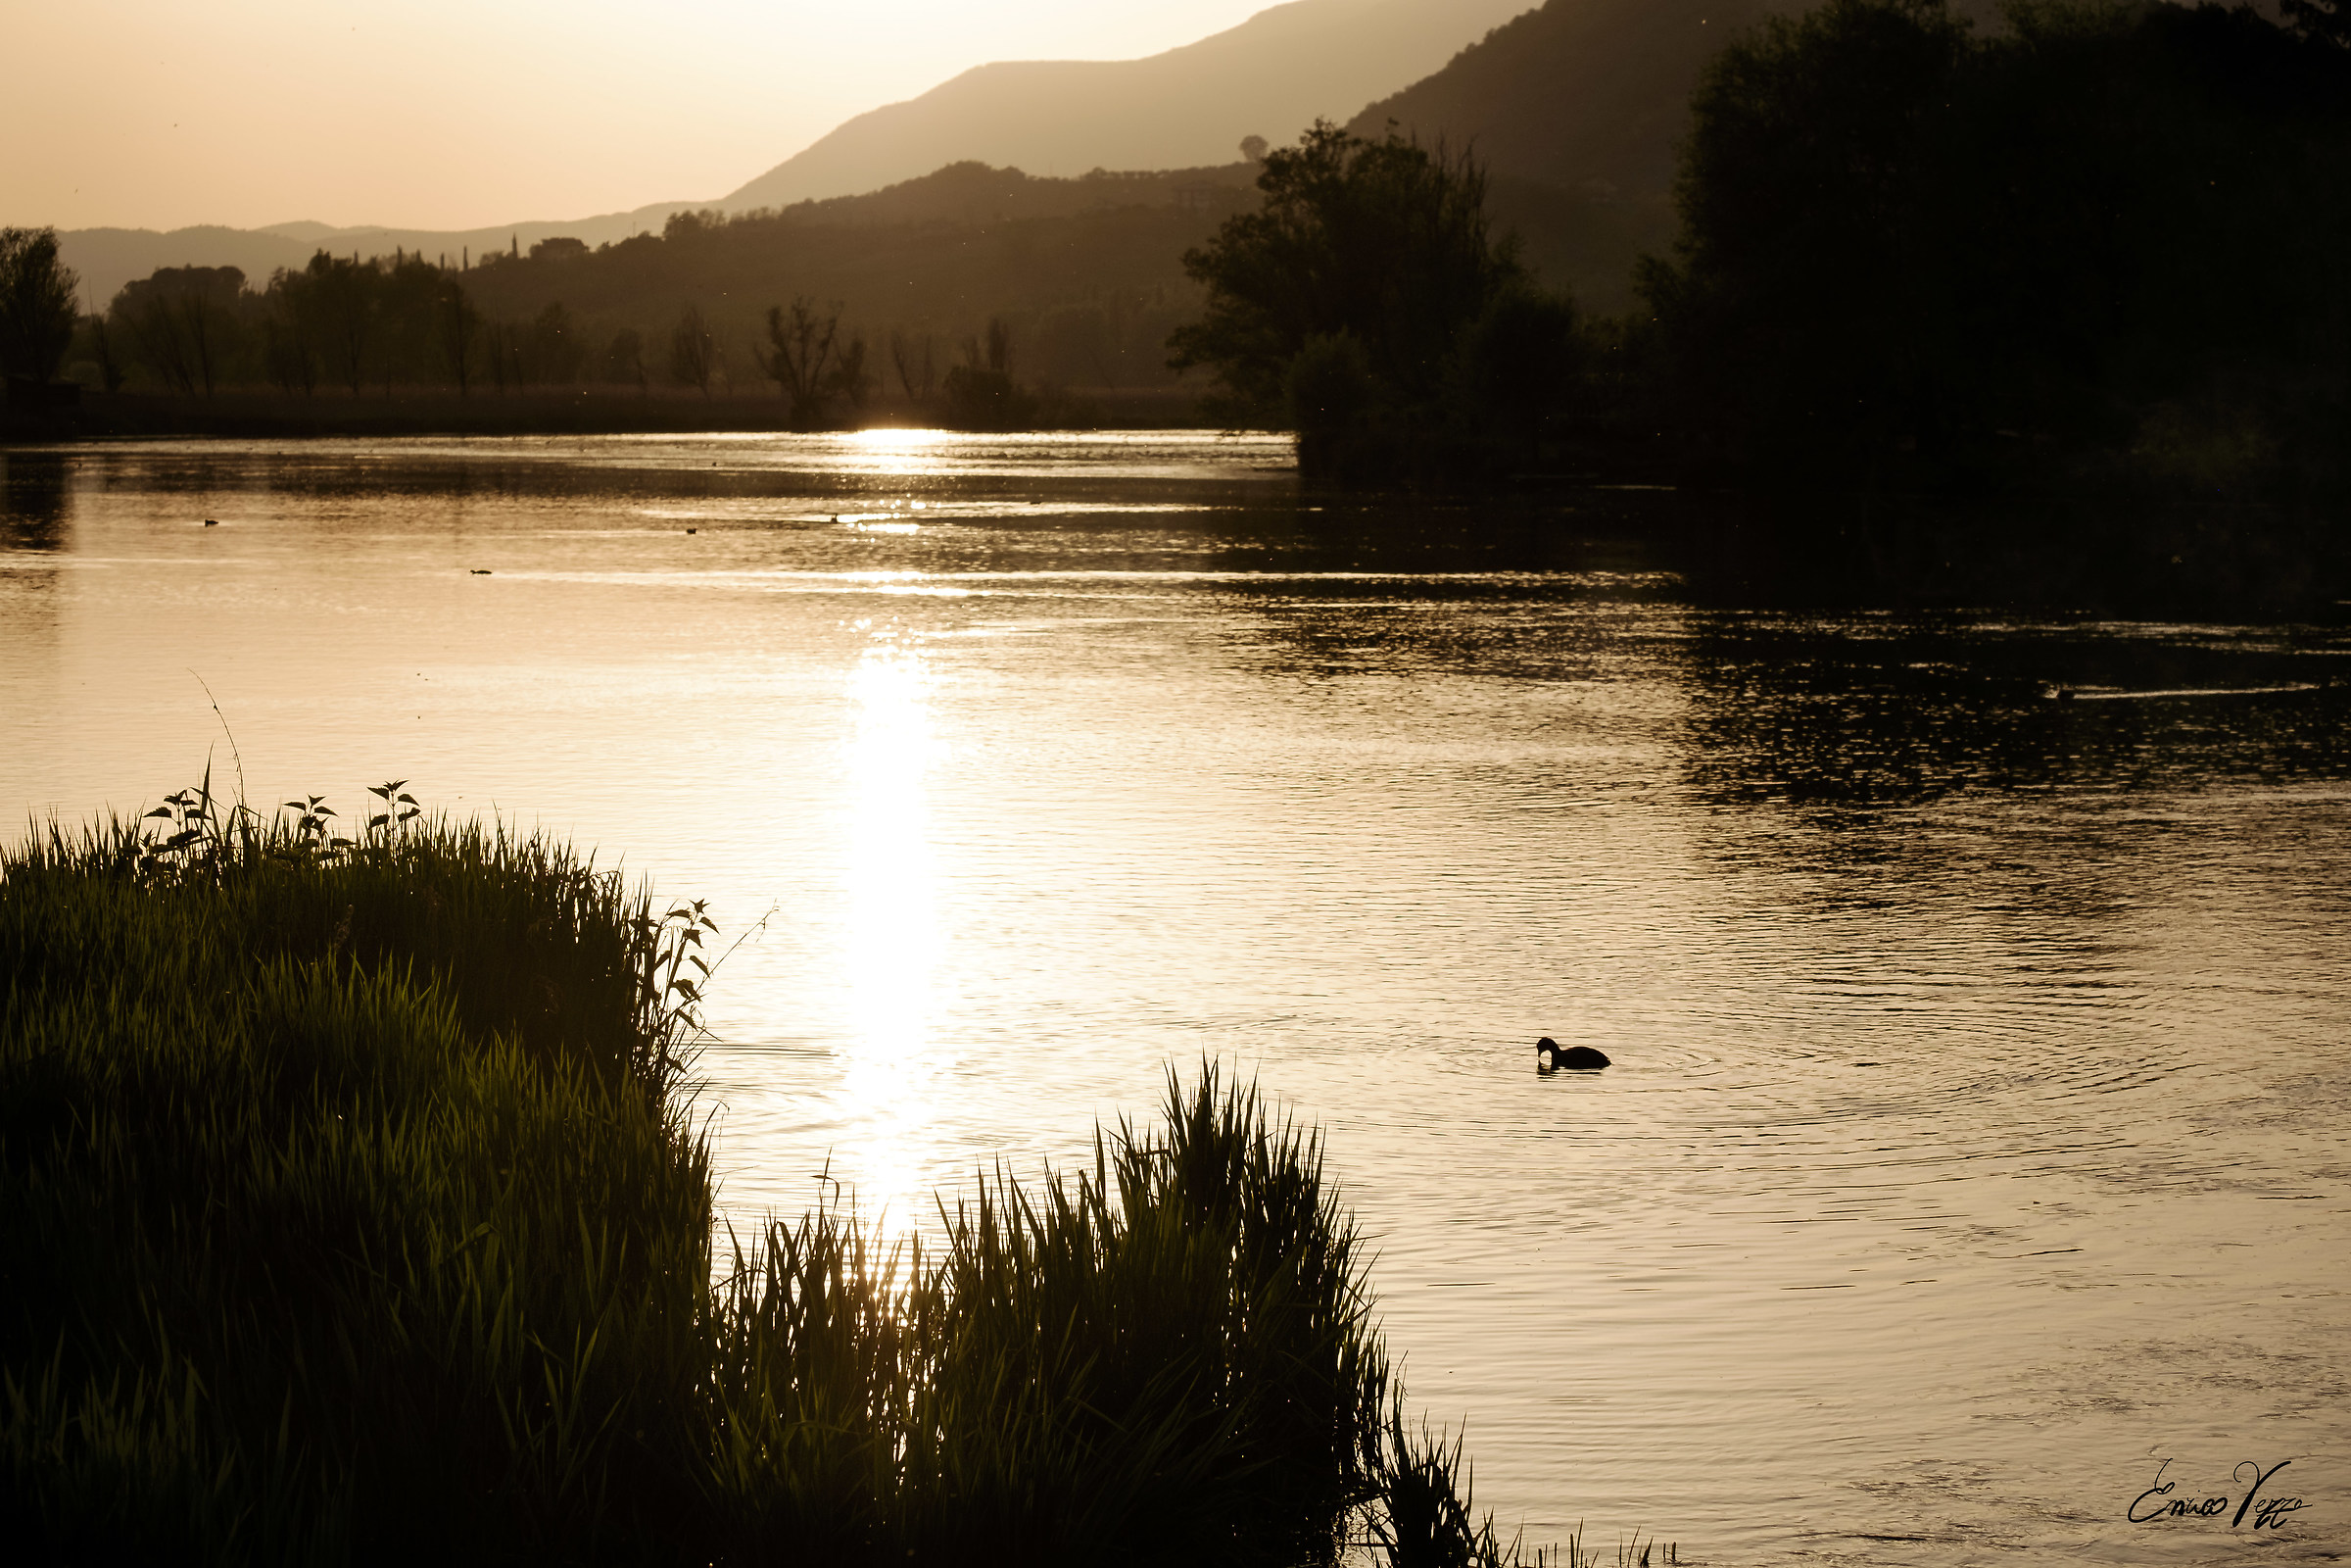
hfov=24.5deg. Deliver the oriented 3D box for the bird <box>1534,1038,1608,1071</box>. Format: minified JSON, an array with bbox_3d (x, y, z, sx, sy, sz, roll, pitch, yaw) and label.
[{"bbox_3d":[1.875,1.276,25.500,0.345,0.170,0.170,0,4,2],"label":"bird"}]

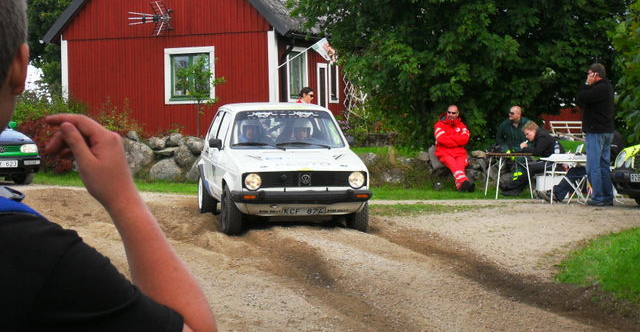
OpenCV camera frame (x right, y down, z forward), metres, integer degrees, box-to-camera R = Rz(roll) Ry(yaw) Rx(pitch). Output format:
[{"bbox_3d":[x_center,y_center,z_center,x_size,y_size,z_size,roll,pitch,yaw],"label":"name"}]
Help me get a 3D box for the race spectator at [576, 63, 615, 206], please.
[{"bbox_3d":[3.530,-0.400,24.900,0.460,1.810,0.520,0,3,25],"label":"race spectator"}]

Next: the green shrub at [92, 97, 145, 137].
[{"bbox_3d":[-4.100,-0.850,39.500,1.150,1.050,1.050,-1,2,0],"label":"green shrub"}]

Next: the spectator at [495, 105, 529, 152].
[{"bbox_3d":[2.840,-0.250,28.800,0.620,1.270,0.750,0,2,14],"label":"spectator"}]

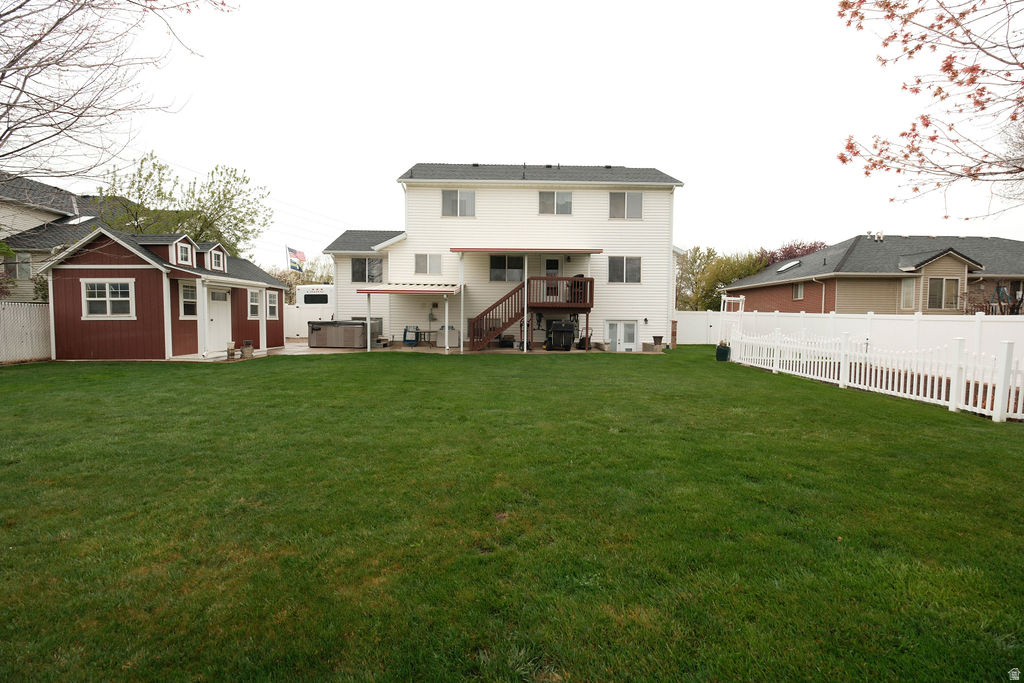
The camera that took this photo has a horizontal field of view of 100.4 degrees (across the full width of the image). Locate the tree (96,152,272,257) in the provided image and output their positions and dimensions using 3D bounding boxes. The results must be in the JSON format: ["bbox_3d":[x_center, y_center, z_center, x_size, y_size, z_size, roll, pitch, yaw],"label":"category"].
[{"bbox_3d":[-16.082,-4.639,20.801,8.400,9.500,7.500,0,3,-2],"label":"tree"}]

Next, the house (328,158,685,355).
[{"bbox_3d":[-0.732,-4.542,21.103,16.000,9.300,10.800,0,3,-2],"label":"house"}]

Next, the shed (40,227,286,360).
[{"bbox_3d":[-12.093,-1.656,16.441,4.550,4.050,7.400,0,3,-2],"label":"shed"}]

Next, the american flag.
[{"bbox_3d":[-19.221,-7.332,37.690,1.600,2.200,0.400,0,3,0],"label":"american flag"}]

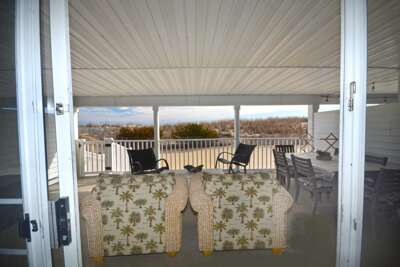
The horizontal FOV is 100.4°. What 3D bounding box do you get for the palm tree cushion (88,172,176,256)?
[{"bbox_3d":[-0.665,0.834,1.790,0.800,0.790,0.180,-1,2,-8],"label":"palm tree cushion"}]

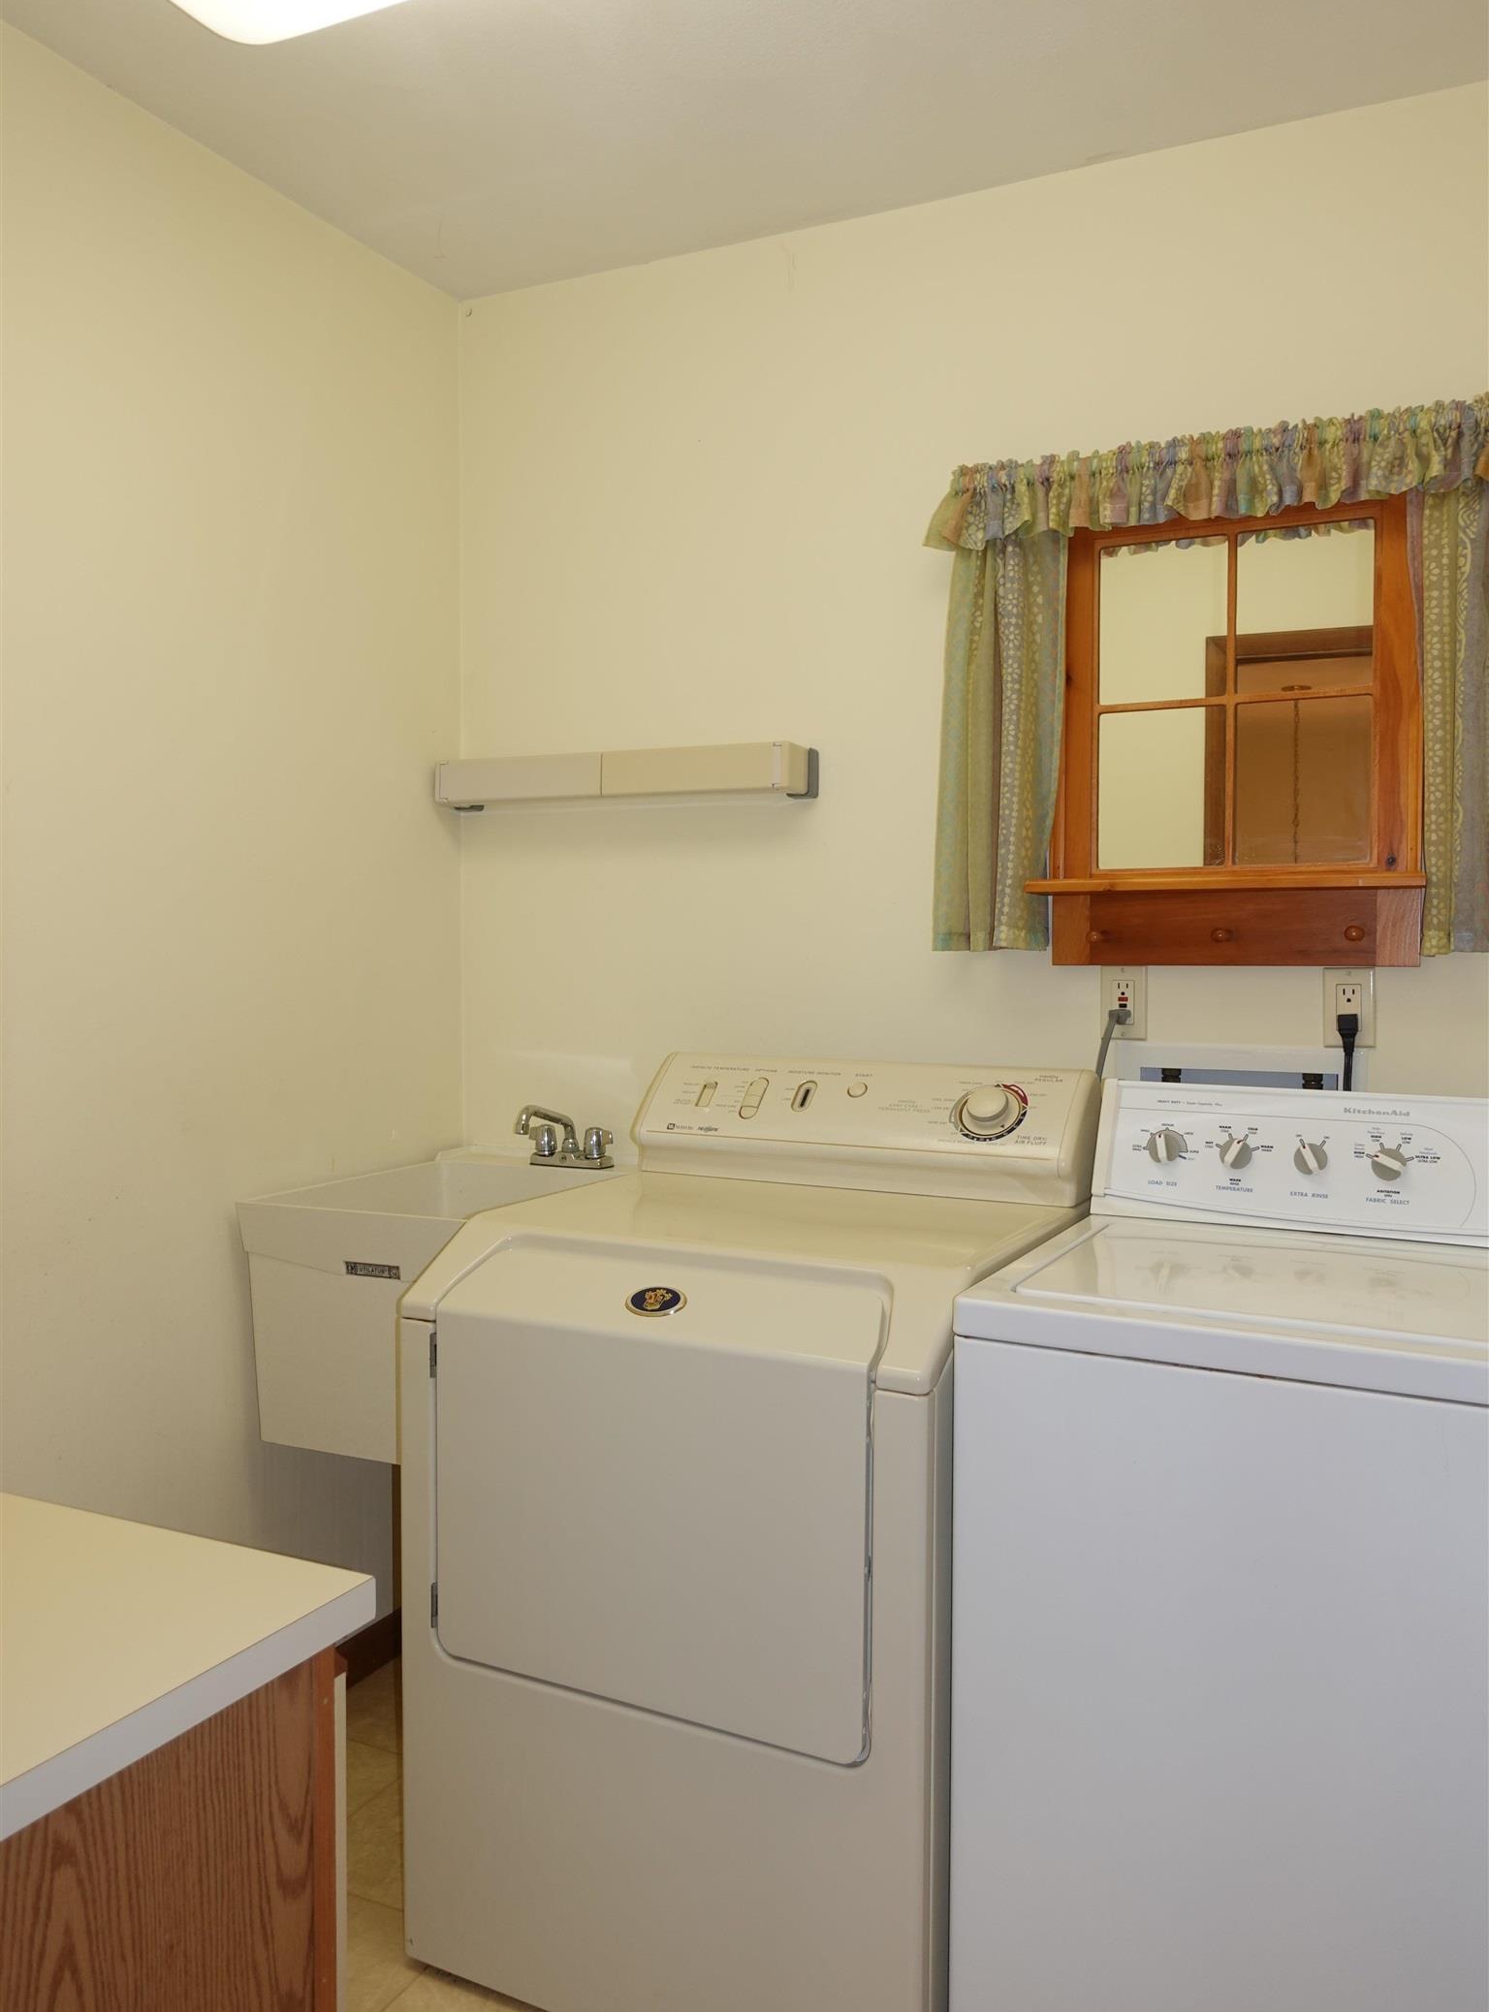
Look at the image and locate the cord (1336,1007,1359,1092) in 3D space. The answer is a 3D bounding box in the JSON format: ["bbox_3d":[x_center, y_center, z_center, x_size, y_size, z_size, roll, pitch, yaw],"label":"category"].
[{"bbox_3d":[0.851,0.066,2.101,0.031,0.120,0.040,2,3,27],"label":"cord"}]

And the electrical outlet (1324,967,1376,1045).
[{"bbox_3d":[0.860,0.003,2.115,0.070,0.114,0.012,2,3,27],"label":"electrical outlet"}]

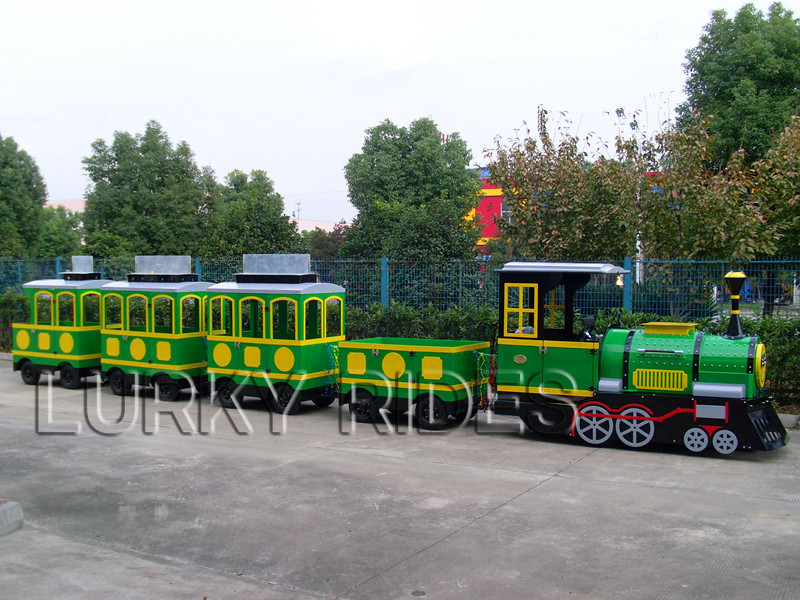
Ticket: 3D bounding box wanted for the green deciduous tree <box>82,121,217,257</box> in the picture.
[{"bbox_3d":[-9.400,-3.220,32.900,5.000,7.000,4.900,0,3,0],"label":"green deciduous tree"}]

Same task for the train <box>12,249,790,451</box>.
[{"bbox_3d":[-0.945,0.391,10.509,10.166,1.802,1.037,1,3,29],"label":"train"}]

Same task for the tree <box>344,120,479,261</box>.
[{"bbox_3d":[0.380,-2.780,28.900,4.600,6.400,4.500,0,3,0],"label":"tree"}]

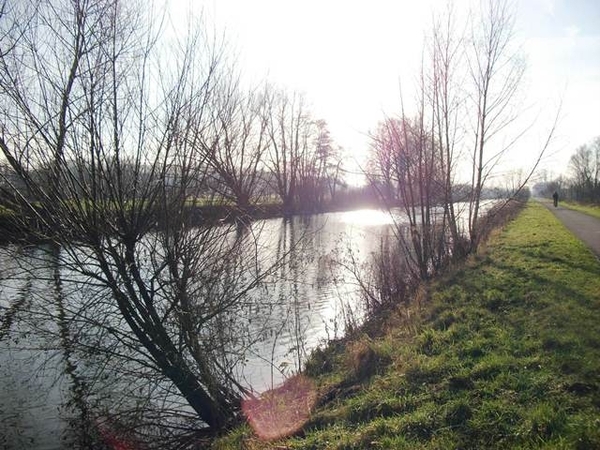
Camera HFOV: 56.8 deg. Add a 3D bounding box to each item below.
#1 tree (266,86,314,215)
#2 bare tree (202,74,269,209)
[{"bbox_3d":[-1.182,-7.553,57.000,4.834,12.818,4.800,0,3,0],"label":"tree"},{"bbox_3d":[-5.465,-6.821,47.000,5.813,11.408,5.500,0,3,0],"label":"bare tree"}]

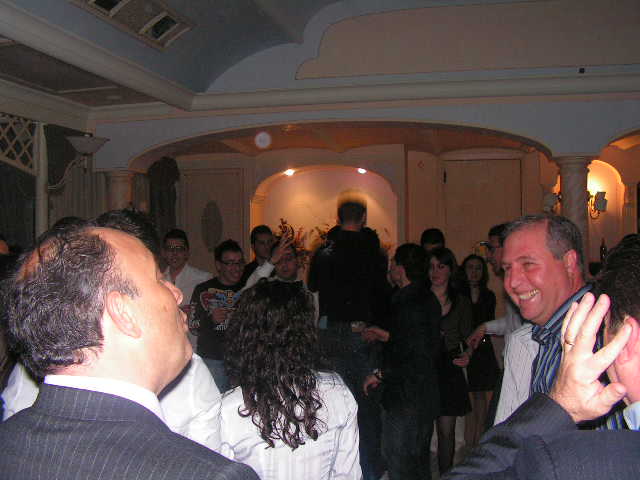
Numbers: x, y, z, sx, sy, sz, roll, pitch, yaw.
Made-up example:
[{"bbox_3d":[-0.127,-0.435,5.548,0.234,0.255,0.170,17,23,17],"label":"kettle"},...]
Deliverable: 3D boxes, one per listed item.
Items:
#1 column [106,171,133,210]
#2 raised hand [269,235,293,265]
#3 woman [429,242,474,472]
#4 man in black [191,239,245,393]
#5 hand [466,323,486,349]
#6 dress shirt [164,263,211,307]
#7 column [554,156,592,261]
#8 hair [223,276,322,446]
[{"bbox_3d":[-2.008,0.551,6.700,0.320,2.500,0.320,0,-2,0],"label":"column"},{"bbox_3d":[-0.226,0.054,3.800,0.110,0.190,0.080,27,-3,-5],"label":"raised hand"},{"bbox_3d":[0.893,0.880,4.700,0.460,1.690,0.330,-1,-2,11],"label":"woman"},{"bbox_3d":[-0.548,0.849,3.900,0.540,1.730,0.380,0,-2,-12],"label":"man in black"},{"bbox_3d":[0.964,0.588,4.100,0.080,0.170,0.100,35,-5,-17],"label":"hand"},{"bbox_3d":[-0.938,0.529,4.350,0.500,0.740,0.280,0,-2,-11],"label":"dress shirt"},{"bbox_3d":[2.281,0.510,6.000,0.340,2.500,0.340,0,-2,0],"label":"column"},{"bbox_3d":[-0.139,0.374,2.030,0.290,0.500,0.270,0,-2,3],"label":"hair"}]

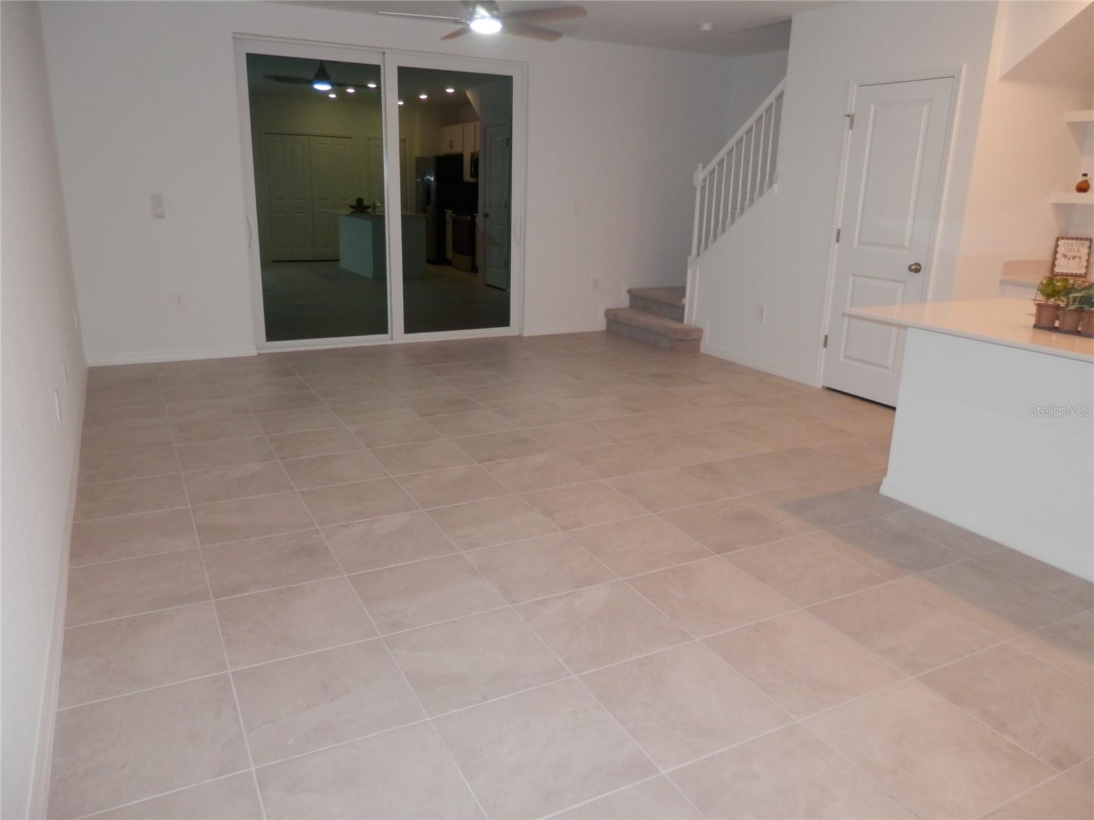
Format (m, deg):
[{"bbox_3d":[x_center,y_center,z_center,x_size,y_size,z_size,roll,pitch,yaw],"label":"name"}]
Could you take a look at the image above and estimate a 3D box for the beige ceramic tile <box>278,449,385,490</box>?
[{"bbox_3d":[-1.061,0.300,3.960,0.449,0.010,0.449,-7,18,-27],"label":"beige ceramic tile"}]

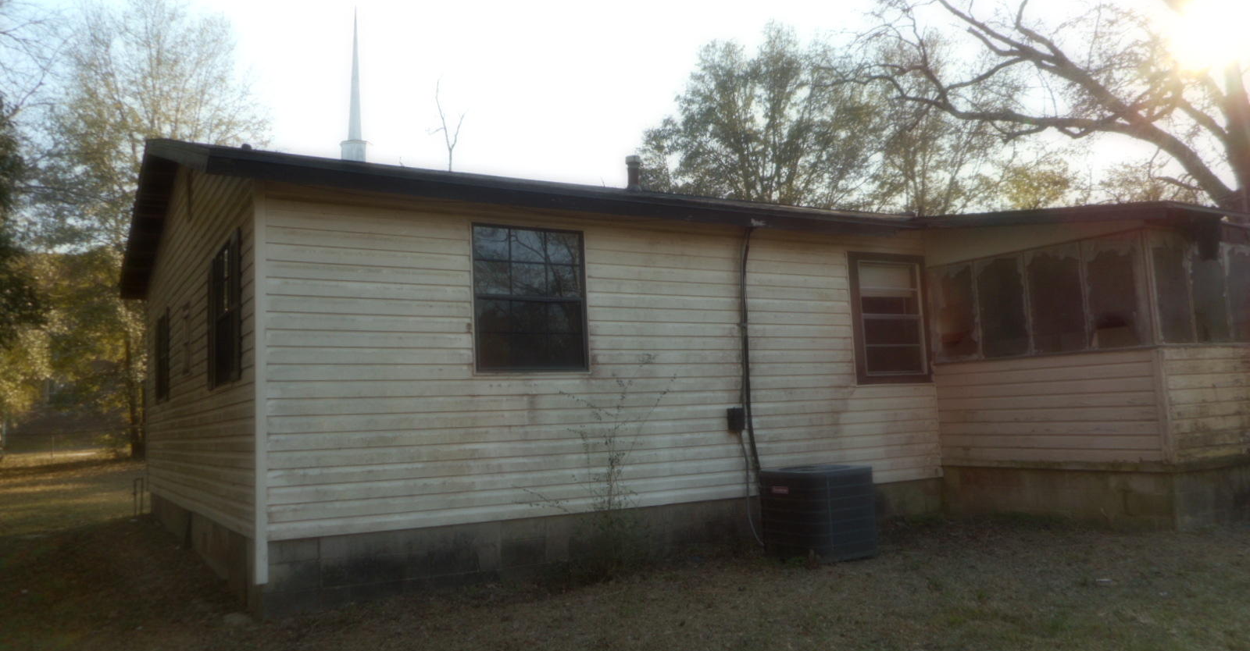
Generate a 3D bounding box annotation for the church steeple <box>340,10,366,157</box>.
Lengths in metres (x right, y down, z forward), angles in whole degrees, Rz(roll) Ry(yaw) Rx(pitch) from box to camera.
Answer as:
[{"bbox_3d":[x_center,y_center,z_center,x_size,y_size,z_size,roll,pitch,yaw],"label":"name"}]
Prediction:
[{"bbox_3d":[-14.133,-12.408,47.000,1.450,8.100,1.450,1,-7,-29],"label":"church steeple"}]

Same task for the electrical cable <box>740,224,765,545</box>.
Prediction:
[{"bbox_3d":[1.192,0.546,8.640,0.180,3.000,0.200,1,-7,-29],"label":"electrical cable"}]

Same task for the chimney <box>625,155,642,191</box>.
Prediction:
[{"bbox_3d":[0.099,-1.727,10.200,0.160,0.420,0.160,-3,-6,0],"label":"chimney"}]

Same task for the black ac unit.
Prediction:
[{"bbox_3d":[1.723,1.658,8.070,0.740,0.760,0.740,1,-7,-29],"label":"black ac unit"}]

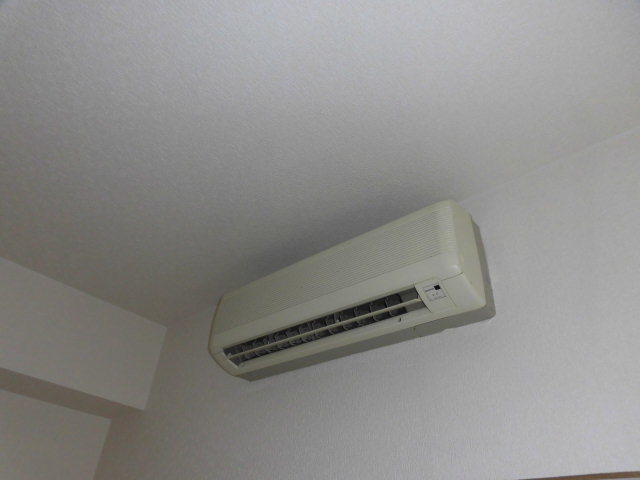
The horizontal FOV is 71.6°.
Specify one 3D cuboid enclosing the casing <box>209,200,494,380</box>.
[{"bbox_3d":[0.033,0.159,1.202,0.795,0.264,0.179,-25,-45,33],"label":"casing"}]

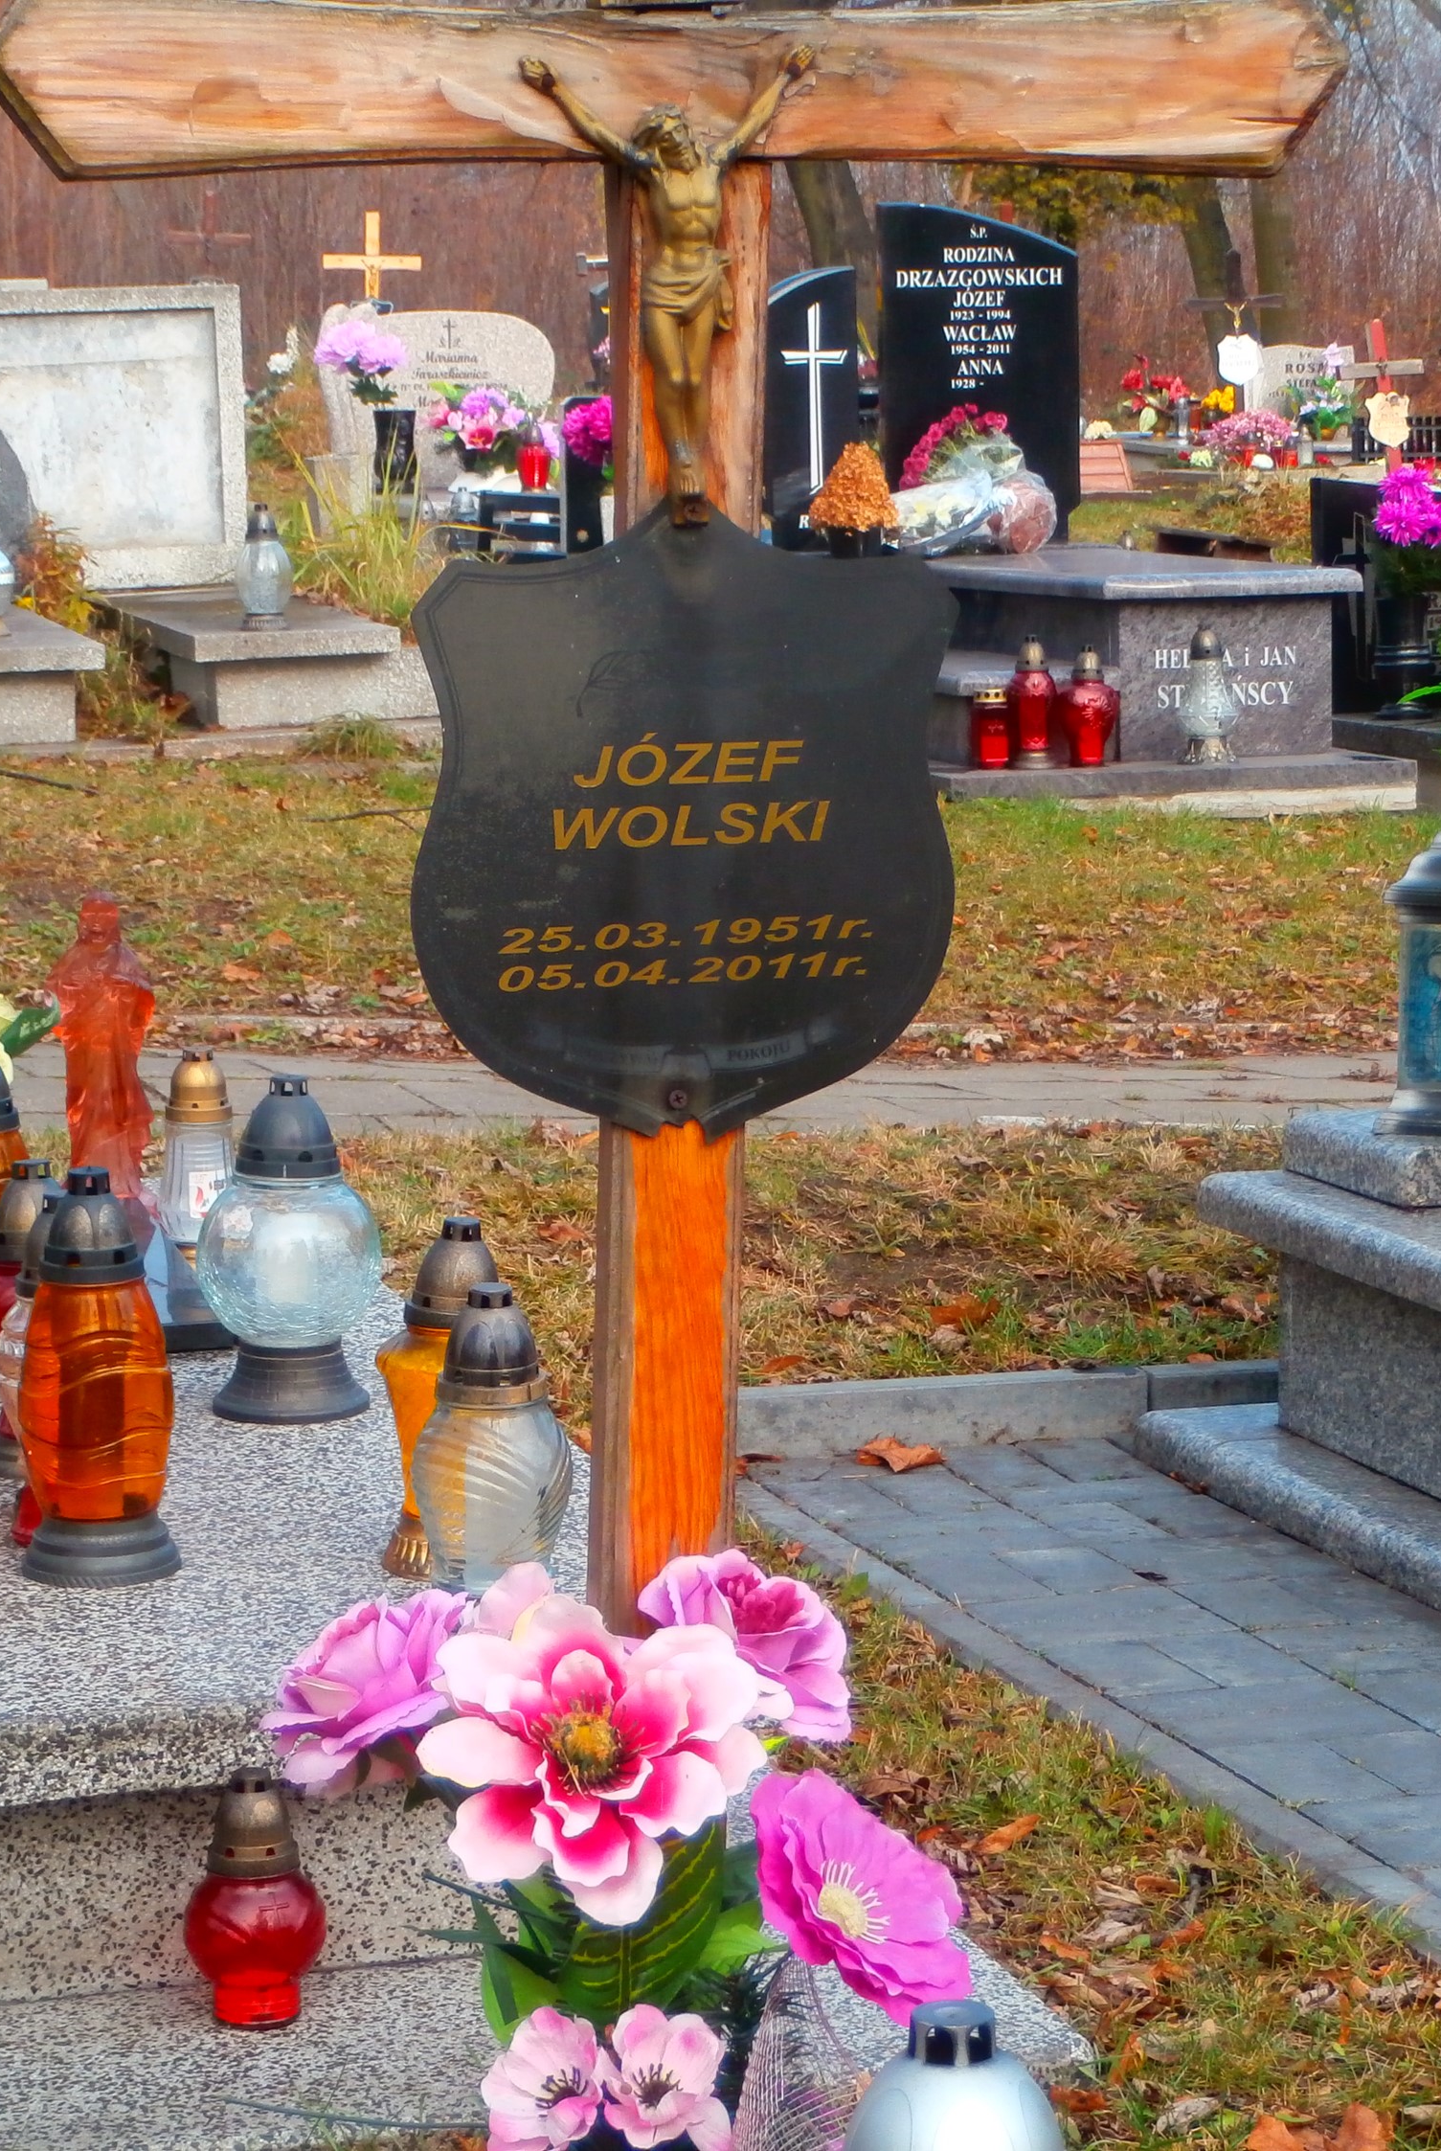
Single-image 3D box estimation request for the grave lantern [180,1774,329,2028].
[{"bbox_3d":[-0.303,0.530,3.647,0.092,0.161,0.092,-3,7,-16],"label":"grave lantern"}]

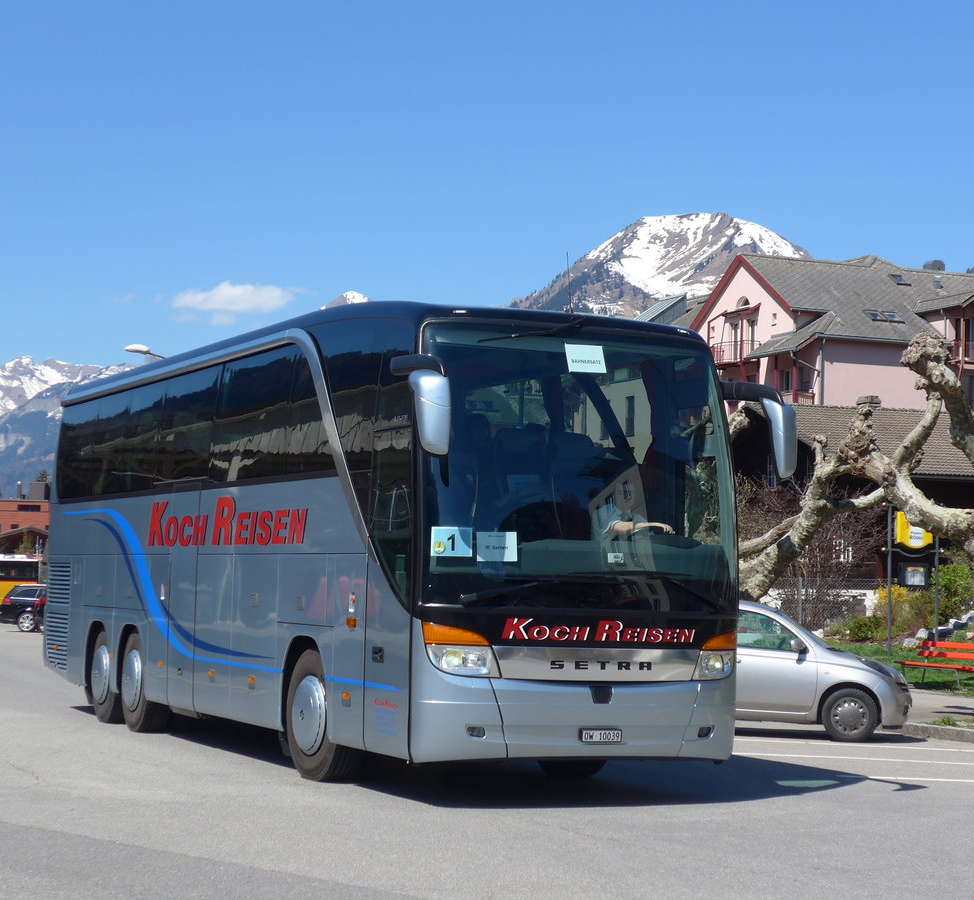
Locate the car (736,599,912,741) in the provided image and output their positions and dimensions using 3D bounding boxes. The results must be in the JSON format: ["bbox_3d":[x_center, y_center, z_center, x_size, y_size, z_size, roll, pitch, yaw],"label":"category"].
[{"bbox_3d":[3.135,2.483,24.835,3.720,1.540,1.660,1,-4,16],"label":"car"}]

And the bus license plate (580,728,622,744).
[{"bbox_3d":[0.795,1.990,14.929,0.310,0.090,0.020,3,-4,-24],"label":"bus license plate"}]

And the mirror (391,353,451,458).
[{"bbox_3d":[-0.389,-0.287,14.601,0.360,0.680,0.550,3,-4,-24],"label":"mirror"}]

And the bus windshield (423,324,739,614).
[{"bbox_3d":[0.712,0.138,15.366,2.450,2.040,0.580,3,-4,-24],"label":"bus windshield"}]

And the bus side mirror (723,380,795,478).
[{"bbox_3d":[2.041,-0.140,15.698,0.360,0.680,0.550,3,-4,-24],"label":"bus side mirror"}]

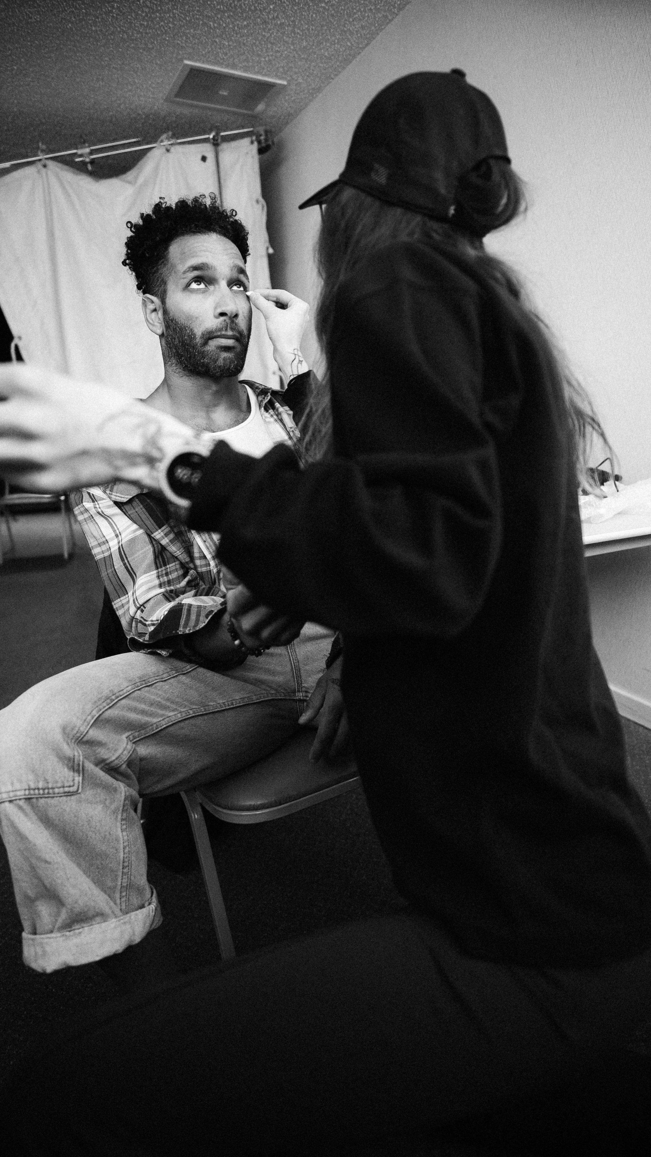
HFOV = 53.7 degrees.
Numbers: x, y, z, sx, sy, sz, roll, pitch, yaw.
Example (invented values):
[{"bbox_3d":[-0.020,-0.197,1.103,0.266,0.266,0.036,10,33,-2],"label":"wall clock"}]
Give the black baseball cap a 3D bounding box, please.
[{"bbox_3d":[0.089,-0.473,0.735,0.260,0.158,0.170,29,31,34],"label":"black baseball cap"}]

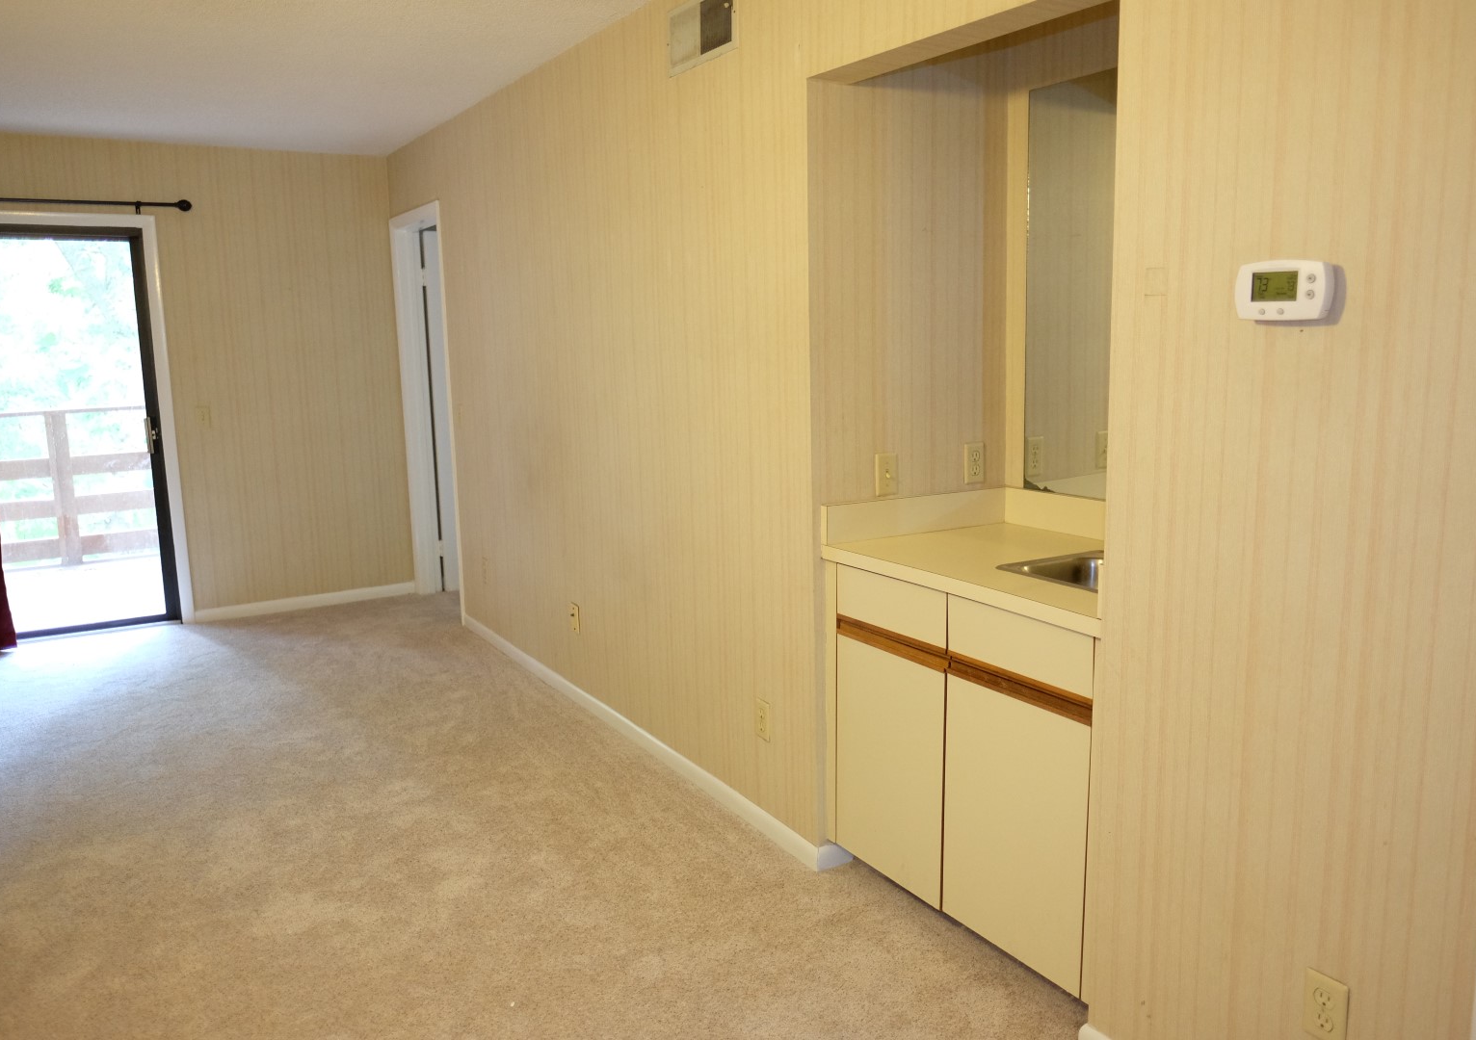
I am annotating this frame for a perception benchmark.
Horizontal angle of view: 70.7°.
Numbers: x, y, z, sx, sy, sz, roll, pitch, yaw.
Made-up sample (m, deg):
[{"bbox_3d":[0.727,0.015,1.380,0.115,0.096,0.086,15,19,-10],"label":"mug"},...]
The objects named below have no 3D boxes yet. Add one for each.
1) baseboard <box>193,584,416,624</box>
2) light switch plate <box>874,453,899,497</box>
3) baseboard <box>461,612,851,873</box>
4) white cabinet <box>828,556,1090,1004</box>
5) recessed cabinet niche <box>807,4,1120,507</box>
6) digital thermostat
[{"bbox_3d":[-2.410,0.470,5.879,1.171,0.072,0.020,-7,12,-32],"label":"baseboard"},{"bbox_3d":[0.404,-0.123,2.812,0.077,0.113,0.008,-7,12,-32],"label":"light switch plate"},{"bbox_3d":[-0.563,0.729,4.174,0.126,0.077,3.094,-7,12,-32],"label":"baseboard"},{"bbox_3d":[0.744,0.526,2.600,0.641,0.810,0.857,-7,12,-32],"label":"white cabinet"},{"bbox_3d":[0.718,-0.524,2.416,0.686,1.057,0.900,-7,12,-32],"label":"recessed cabinet niche"},{"bbox_3d":[0.832,-0.349,1.583,0.035,0.090,0.146,-7,12,-32],"label":"digital thermostat"}]

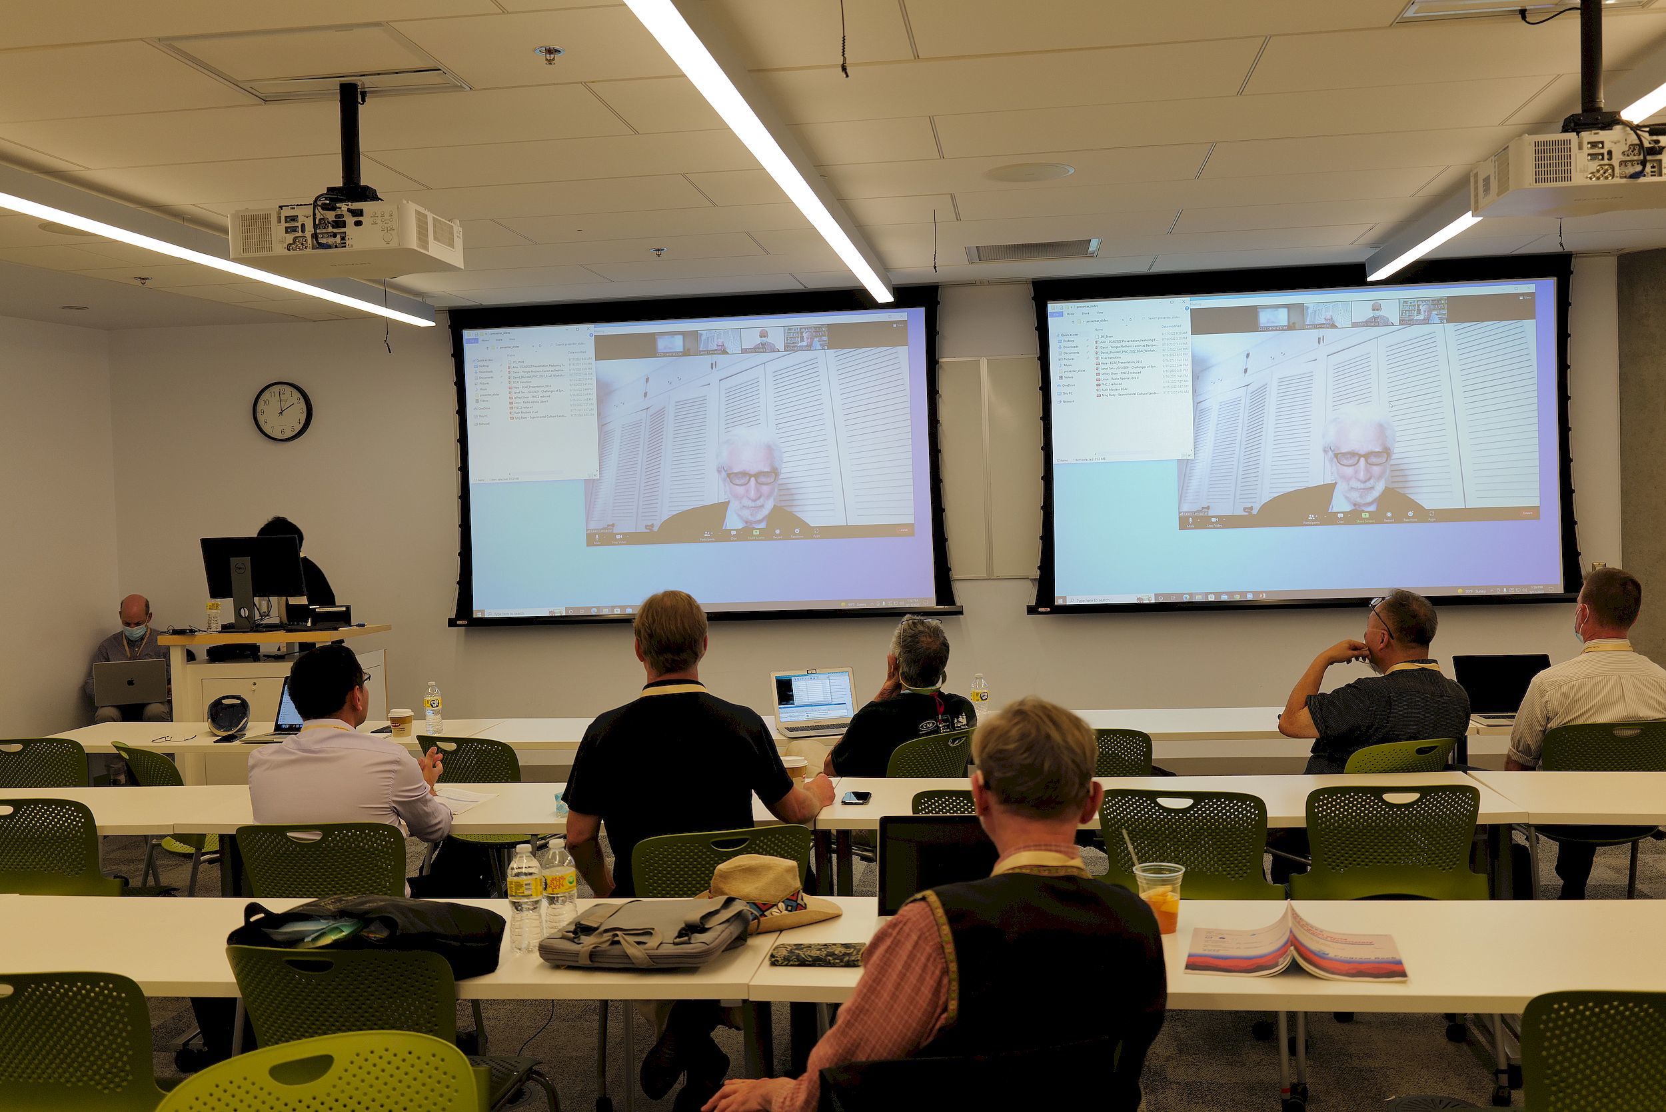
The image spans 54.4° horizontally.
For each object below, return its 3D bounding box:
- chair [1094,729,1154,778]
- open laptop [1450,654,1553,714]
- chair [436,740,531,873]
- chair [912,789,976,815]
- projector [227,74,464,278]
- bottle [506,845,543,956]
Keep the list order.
[{"bbox_3d":[0.848,0.967,5.546,0.570,0.820,0.550,-2,2,7],"label":"chair"},{"bbox_3d":[2.440,0.474,5.766,0.348,0.220,0.330,-2,2,7],"label":"open laptop"},{"bbox_3d":[-1.153,1.019,5.683,0.520,0.830,0.560,-1,2,33],"label":"chair"},{"bbox_3d":[0.467,1.005,4.425,0.520,0.830,0.560,-2,2,5],"label":"chair"},{"bbox_3d":[-1.287,-1.012,4.306,0.500,0.477,0.420,-2,2,9],"label":"projector"},{"bbox_3d":[-0.594,0.657,3.120,0.066,0.203,0.066,-2,2,7],"label":"bottle"}]

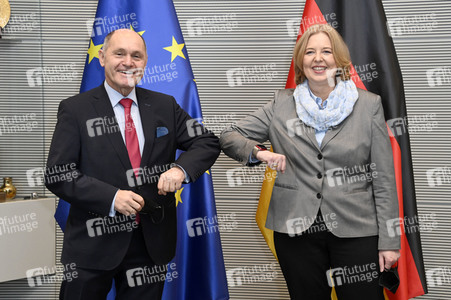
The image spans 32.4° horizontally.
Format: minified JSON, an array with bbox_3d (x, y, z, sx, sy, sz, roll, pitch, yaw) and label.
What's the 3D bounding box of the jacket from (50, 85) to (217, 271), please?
[{"bbox_3d":[-0.375,0.110,3.130,0.700,0.760,0.380,-2,5,-22],"label":"jacket"}]

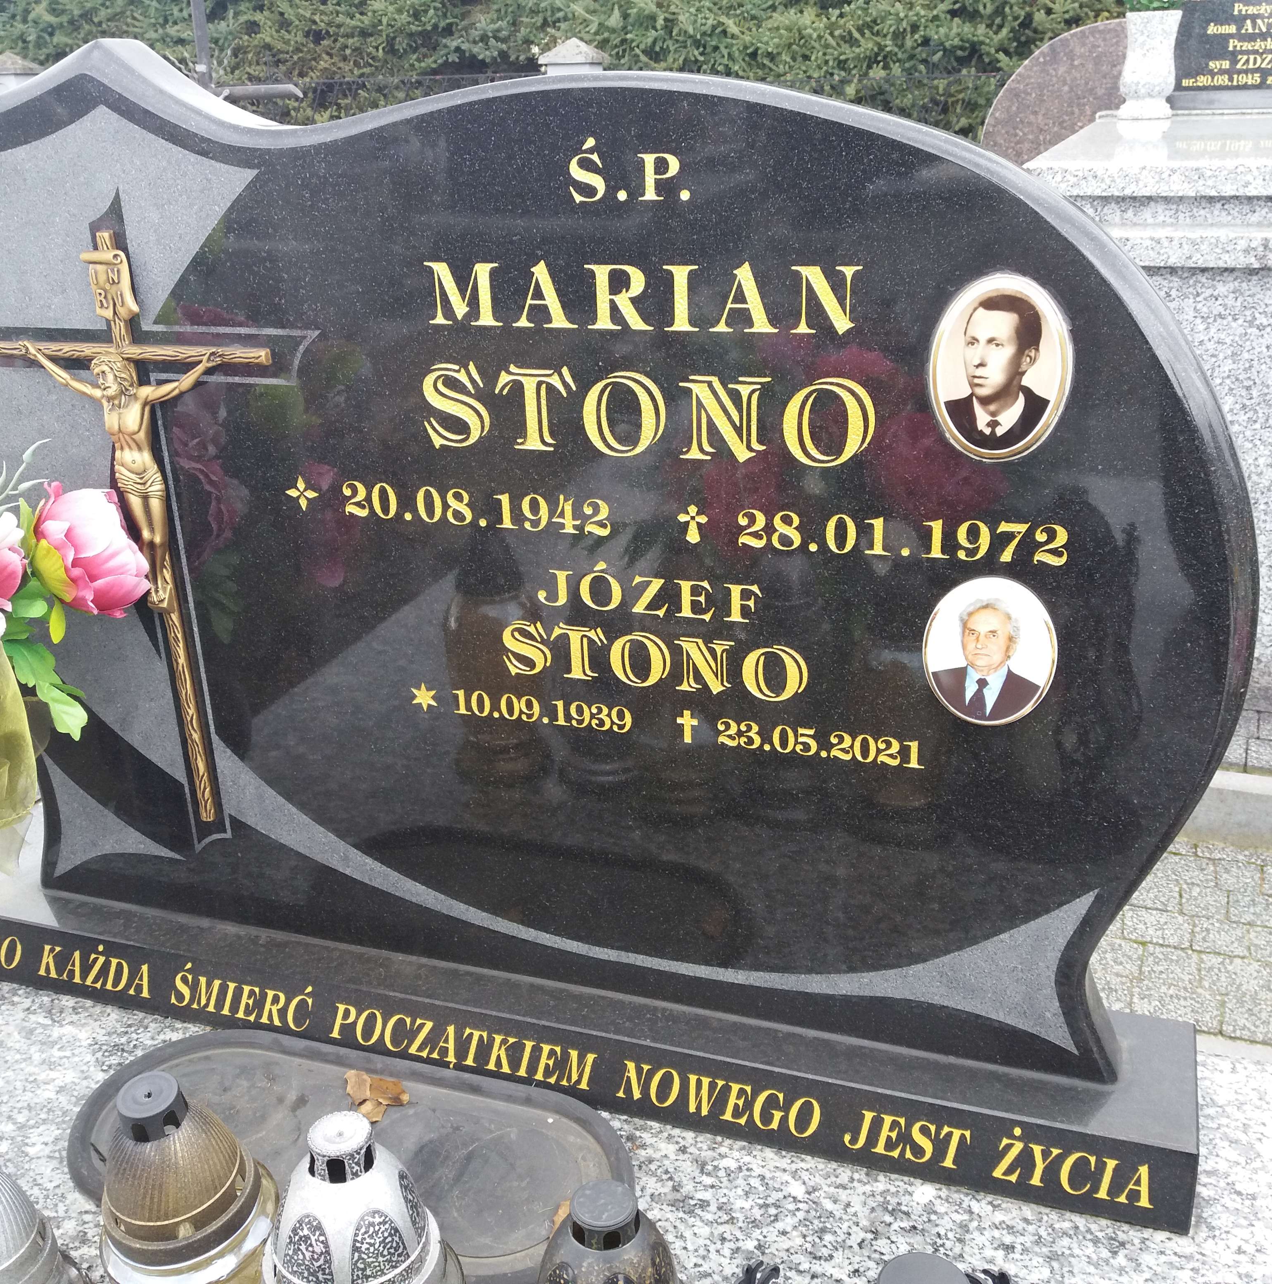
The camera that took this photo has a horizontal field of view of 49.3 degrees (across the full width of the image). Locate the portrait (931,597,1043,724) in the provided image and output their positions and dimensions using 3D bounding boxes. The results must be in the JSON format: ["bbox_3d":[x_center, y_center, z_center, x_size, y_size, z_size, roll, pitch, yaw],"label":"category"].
[{"bbox_3d":[0.249,0.013,0.984,0.079,0.095,0.009,6,22,19],"label":"portrait"}]

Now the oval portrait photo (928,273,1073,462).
[{"bbox_3d":[0.239,-0.179,0.910,0.090,0.122,0.010,6,22,19],"label":"oval portrait photo"}]

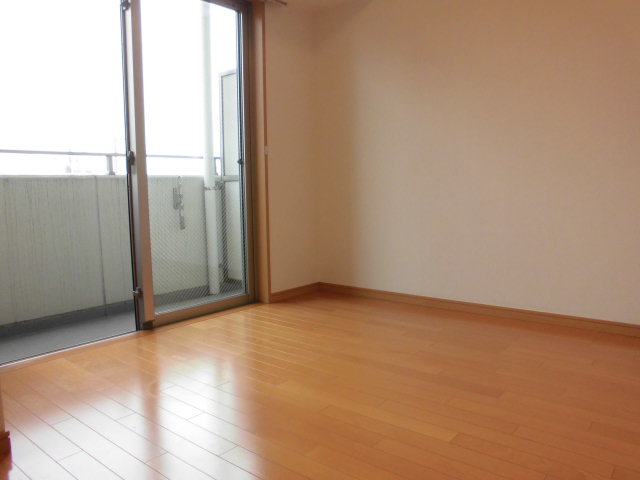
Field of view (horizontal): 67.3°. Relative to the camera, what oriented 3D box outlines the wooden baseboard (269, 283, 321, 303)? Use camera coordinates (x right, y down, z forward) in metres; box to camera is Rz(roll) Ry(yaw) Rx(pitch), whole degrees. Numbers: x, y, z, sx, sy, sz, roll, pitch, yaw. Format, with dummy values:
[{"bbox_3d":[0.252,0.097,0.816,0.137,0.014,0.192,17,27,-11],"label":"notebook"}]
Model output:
[{"bbox_3d":[-0.175,0.383,3.550,0.018,0.067,0.540,4,7,40],"label":"wooden baseboard"}]

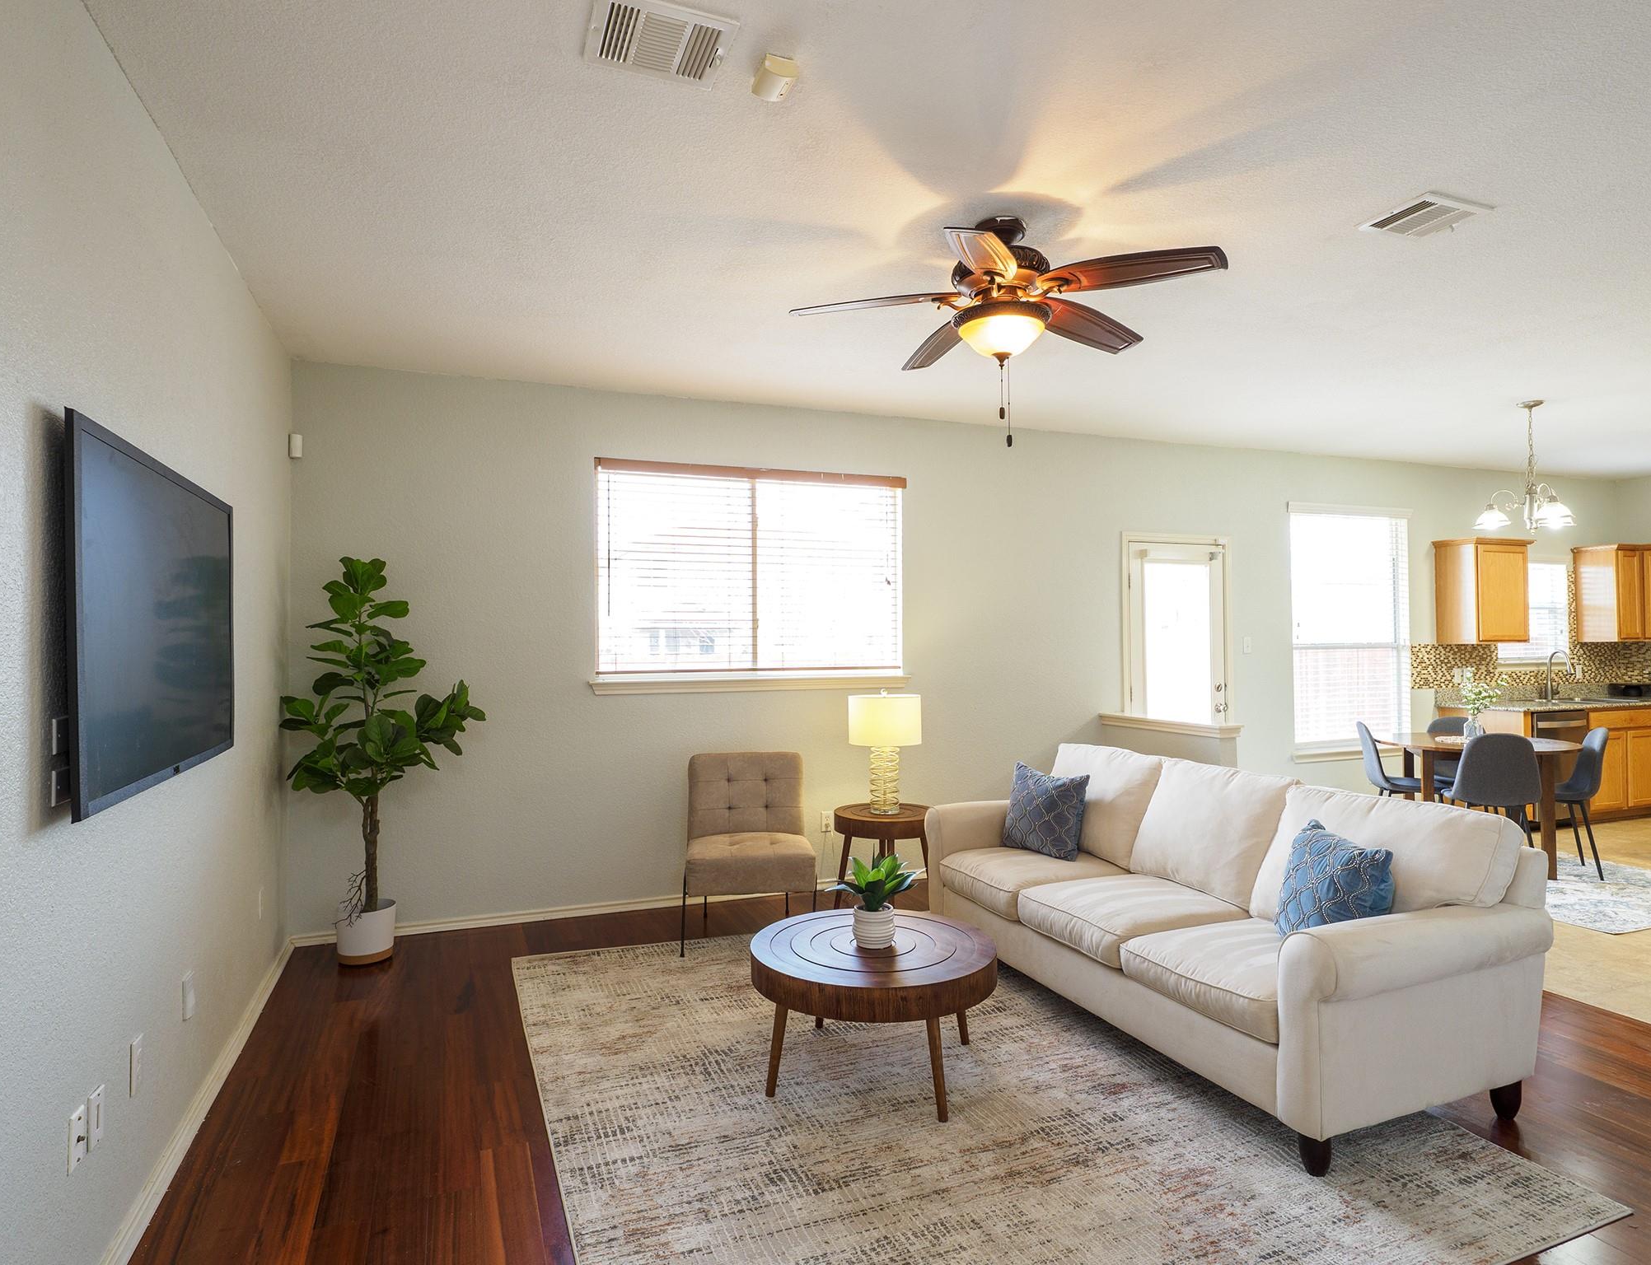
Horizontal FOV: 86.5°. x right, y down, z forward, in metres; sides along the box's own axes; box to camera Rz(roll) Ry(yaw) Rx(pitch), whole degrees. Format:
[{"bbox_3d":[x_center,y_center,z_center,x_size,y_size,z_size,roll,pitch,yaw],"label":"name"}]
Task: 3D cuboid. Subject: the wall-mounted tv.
[{"bbox_3d":[-1.536,-0.021,2.034,0.050,0.703,1.159,0,-1,-23],"label":"wall-mounted tv"}]

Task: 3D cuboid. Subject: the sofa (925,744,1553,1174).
[{"bbox_3d":[1.305,0.975,3.295,0.914,0.894,2.095,0,-1,-23],"label":"sofa"}]

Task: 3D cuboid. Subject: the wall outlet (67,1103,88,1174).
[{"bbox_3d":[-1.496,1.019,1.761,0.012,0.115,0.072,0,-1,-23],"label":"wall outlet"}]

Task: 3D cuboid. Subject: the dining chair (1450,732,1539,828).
[{"bbox_3d":[3.911,1.015,5.153,0.440,0.860,0.510,-1,-1,24],"label":"dining chair"}]

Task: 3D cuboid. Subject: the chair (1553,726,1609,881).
[{"bbox_3d":[4.319,0.997,5.309,0.530,0.860,0.460,-1,-1,23],"label":"chair"}]

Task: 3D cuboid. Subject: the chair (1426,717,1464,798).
[{"bbox_3d":[4.271,1.023,5.877,0.440,0.860,0.510,-1,-1,24],"label":"chair"}]

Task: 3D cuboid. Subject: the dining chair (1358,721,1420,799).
[{"bbox_3d":[3.748,1.024,5.679,0.510,0.860,0.440,-1,-1,24],"label":"dining chair"}]

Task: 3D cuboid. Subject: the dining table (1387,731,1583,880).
[{"bbox_3d":[4.040,1.053,5.441,1.040,0.755,1.040,-1,-1,19],"label":"dining table"}]

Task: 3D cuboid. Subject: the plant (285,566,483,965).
[{"bbox_3d":[-1.984,0.561,3.967,0.790,1.810,0.660,0,-1,-23],"label":"plant"}]

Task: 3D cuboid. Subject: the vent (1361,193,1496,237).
[{"bbox_3d":[1.928,-1.325,2.822,0.300,0.025,0.250,0,-1,-21],"label":"vent"}]

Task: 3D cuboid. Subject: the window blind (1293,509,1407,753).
[{"bbox_3d":[3.951,-0.054,6.543,1.234,1.731,0.060,0,-1,-21],"label":"window blind"}]

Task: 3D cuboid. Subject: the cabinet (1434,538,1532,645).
[{"bbox_3d":[5.004,-0.309,6.686,0.597,0.766,0.330,0,-1,-20],"label":"cabinet"}]

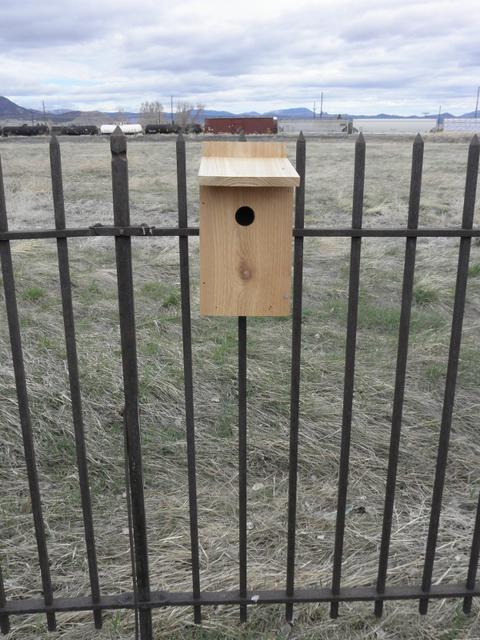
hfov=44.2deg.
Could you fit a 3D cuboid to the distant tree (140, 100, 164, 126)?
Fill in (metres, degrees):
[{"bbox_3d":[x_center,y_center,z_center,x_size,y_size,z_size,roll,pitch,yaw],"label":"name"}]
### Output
[{"bbox_3d":[-36.004,-83.941,243.429,10.000,13.000,9.500,0,18,0],"label":"distant tree"}]

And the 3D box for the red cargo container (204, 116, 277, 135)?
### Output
[{"bbox_3d":[0.089,-34.539,105.490,12.500,2.700,2.500,4,18,11],"label":"red cargo container"}]

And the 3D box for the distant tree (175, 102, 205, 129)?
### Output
[{"bbox_3d":[-20.935,-83.741,245.253,12.000,13.000,11.000,0,18,0],"label":"distant tree"}]

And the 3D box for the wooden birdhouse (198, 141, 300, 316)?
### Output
[{"bbox_3d":[0.013,-0.183,1.222,0.186,0.348,0.231,0,18,-2],"label":"wooden birdhouse"}]

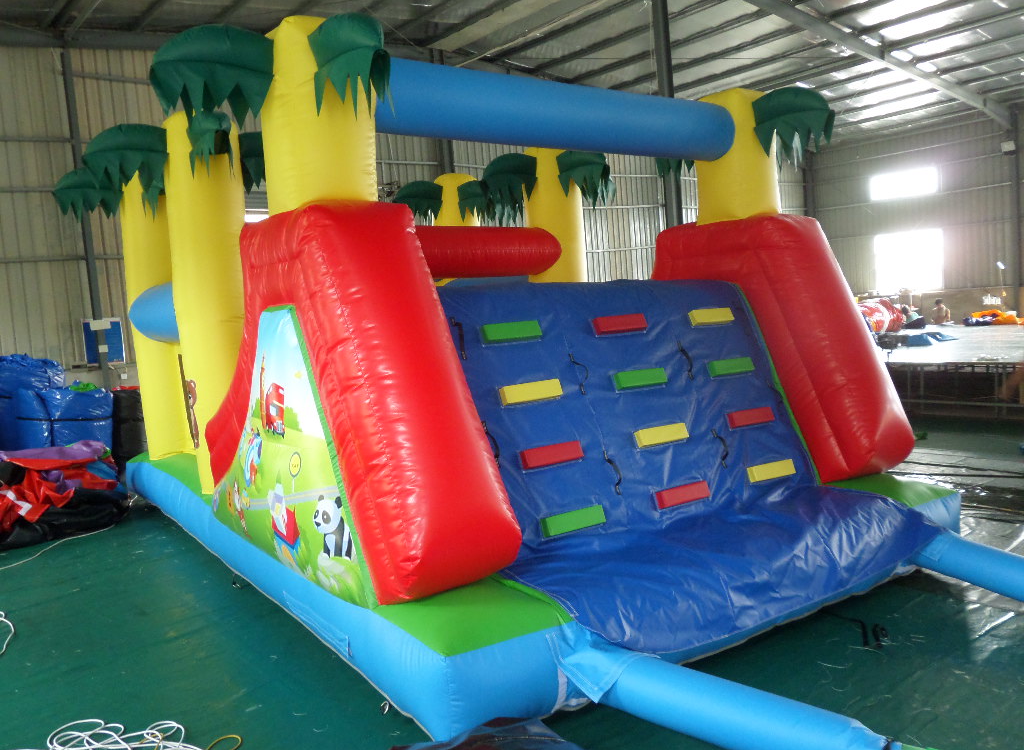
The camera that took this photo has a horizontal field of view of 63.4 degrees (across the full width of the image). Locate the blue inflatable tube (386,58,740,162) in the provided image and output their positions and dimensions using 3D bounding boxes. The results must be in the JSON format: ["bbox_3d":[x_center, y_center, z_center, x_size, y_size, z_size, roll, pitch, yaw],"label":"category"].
[{"bbox_3d":[0.328,-1.513,4.838,2.618,0.400,0.400,-7,6,-34],"label":"blue inflatable tube"}]

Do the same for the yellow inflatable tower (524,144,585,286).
[{"bbox_3d":[0.412,-0.783,7.344,0.520,2.606,0.520,-7,6,-34],"label":"yellow inflatable tower"}]

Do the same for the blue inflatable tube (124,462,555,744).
[{"bbox_3d":[-1.731,0.977,5.548,0.650,0.320,6.100,-7,6,-34],"label":"blue inflatable tube"}]

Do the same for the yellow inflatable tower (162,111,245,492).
[{"bbox_3d":[-2.045,-0.473,5.719,0.520,2.606,0.520,-7,6,-34],"label":"yellow inflatable tower"}]

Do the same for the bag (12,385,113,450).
[{"bbox_3d":[-5.728,0.532,10.371,1.200,0.860,0.900,-7,6,-34],"label":"bag"}]

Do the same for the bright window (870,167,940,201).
[{"bbox_3d":[9.981,-4.860,21.152,0.120,0.577,1.786,-7,6,-33],"label":"bright window"}]

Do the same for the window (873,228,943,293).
[{"bbox_3d":[10.166,-2.881,21.248,0.120,1.531,1.812,-7,6,-33],"label":"window"}]

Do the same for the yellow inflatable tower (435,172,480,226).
[{"bbox_3d":[-0.529,-0.858,8.879,0.520,2.606,0.520,-7,6,-34],"label":"yellow inflatable tower"}]

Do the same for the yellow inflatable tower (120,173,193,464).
[{"bbox_3d":[-3.088,-0.543,7.281,0.520,2.606,0.520,-7,6,-34],"label":"yellow inflatable tower"}]

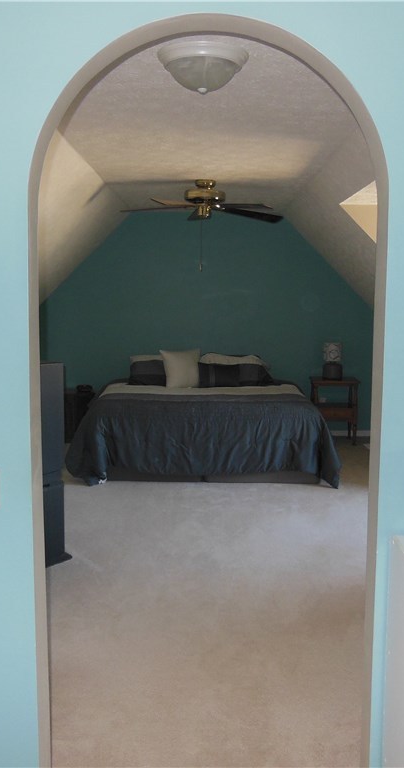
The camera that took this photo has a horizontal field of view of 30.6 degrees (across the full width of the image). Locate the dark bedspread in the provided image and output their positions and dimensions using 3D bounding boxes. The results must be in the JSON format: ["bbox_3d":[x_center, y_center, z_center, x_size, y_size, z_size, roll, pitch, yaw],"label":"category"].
[{"bbox_3d":[0.024,0.422,6.852,2.250,0.645,1.700,0,7,1],"label":"dark bedspread"}]

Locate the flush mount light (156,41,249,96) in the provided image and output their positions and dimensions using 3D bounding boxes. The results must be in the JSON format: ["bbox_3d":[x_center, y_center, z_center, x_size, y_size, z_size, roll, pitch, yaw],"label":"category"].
[{"bbox_3d":[0.003,-1.135,2.703,0.332,0.140,0.332,0,7,1],"label":"flush mount light"}]

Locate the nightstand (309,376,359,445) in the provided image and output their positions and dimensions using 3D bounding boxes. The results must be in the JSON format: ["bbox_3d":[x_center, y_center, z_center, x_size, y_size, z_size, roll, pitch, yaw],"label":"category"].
[{"bbox_3d":[1.379,0.288,7.875,0.485,0.678,0.380,0,7,1],"label":"nightstand"}]

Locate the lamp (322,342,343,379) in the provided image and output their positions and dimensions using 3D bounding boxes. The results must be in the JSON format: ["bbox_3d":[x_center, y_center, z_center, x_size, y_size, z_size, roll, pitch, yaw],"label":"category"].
[{"bbox_3d":[1.382,-0.242,7.805,0.210,0.392,0.210,0,7,1],"label":"lamp"}]

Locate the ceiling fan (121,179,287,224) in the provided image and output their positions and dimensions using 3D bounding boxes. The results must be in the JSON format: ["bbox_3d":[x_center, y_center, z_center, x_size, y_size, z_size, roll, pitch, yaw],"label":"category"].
[{"bbox_3d":[-0.002,-1.397,5.593,1.270,0.320,1.270,0,7,1],"label":"ceiling fan"}]

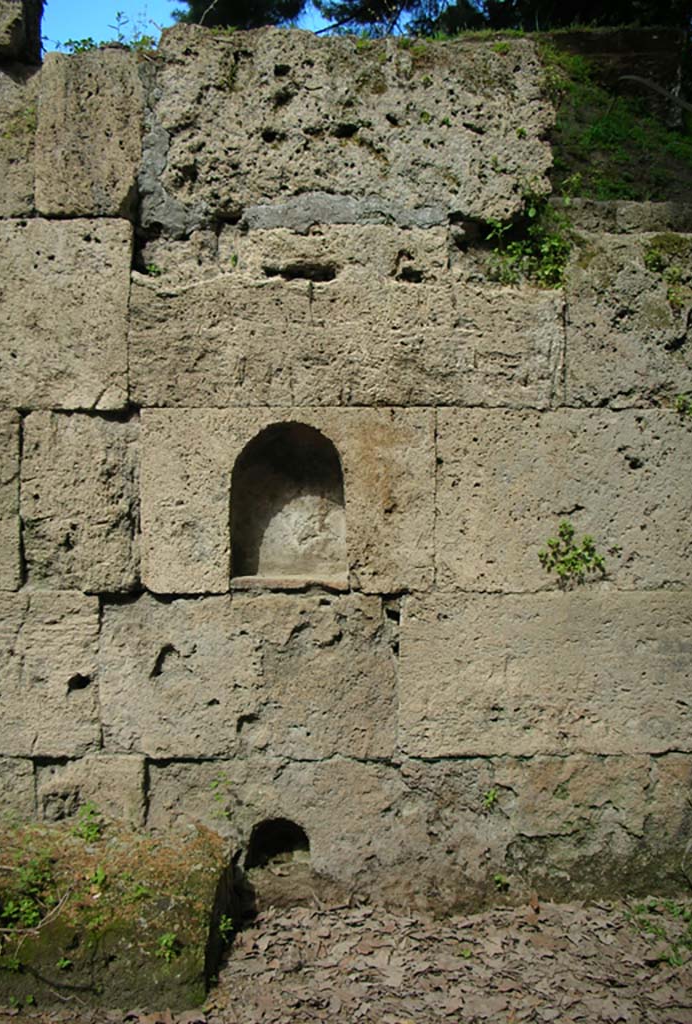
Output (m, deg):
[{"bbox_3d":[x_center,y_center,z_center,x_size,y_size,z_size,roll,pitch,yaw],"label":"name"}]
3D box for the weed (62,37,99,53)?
[{"bbox_3d":[-0.987,-1.738,3.905,0.134,0.059,0.110,0,0,0],"label":"weed"}]

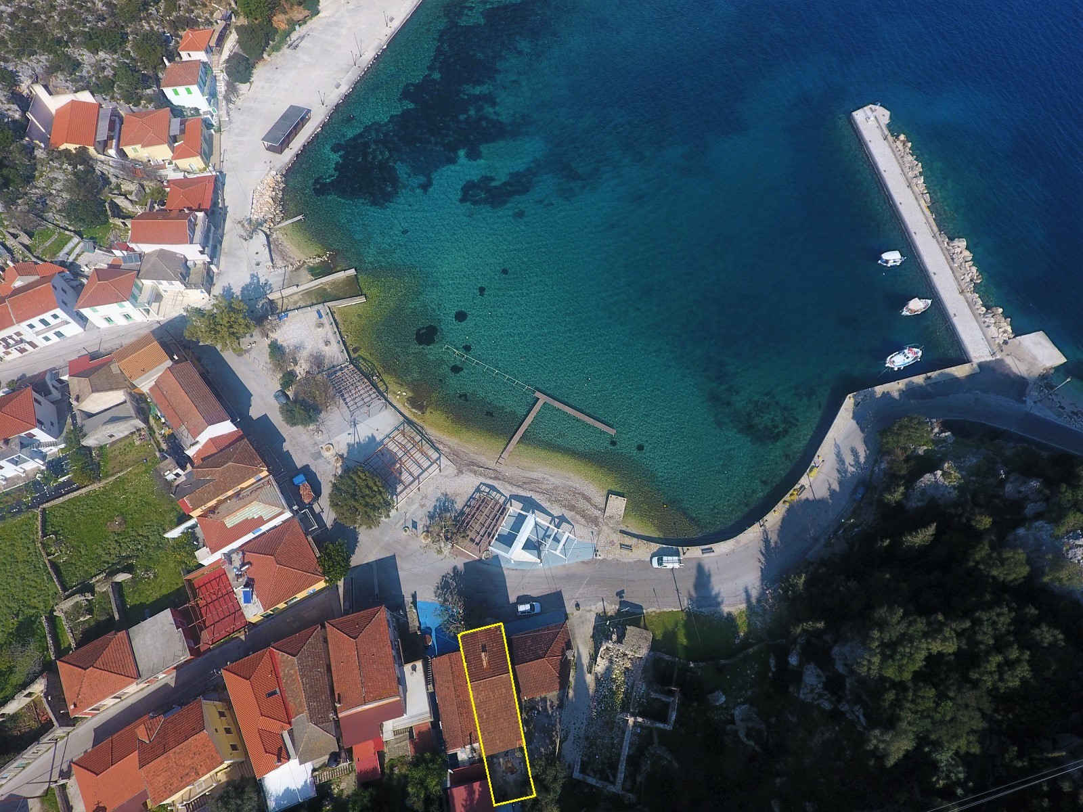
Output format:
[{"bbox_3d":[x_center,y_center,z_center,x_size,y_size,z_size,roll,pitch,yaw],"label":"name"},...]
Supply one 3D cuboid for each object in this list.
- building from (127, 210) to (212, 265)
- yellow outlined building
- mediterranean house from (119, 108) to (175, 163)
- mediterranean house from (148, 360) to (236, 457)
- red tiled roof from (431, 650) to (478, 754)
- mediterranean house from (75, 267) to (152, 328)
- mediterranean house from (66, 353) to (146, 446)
[{"bbox_3d":[-74.130,-33.970,125.990,12.380,9.000,9.150,0,62,0],"label":"building"},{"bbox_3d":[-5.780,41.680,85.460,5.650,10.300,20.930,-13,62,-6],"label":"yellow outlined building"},{"bbox_3d":[-90.727,-63.067,144.936,9.780,6.200,11.680,-9,62,-5],"label":"mediterranean house"},{"bbox_3d":[-60.450,0.390,108.370,8.150,8.000,16.500,-37,68,-18],"label":"mediterranean house"},{"bbox_3d":[-11.540,40.400,85.920,5.360,1.700,12.200,-12,62,-7],"label":"red tiled roof"},{"bbox_3d":[-83.370,-21.940,122.340,9.180,8.300,8.650,-3,61,0],"label":"mediterranean house"},{"bbox_3d":[-76.100,-1.630,108.910,10.320,6.200,16.300,-25,65,-13],"label":"mediterranean house"}]

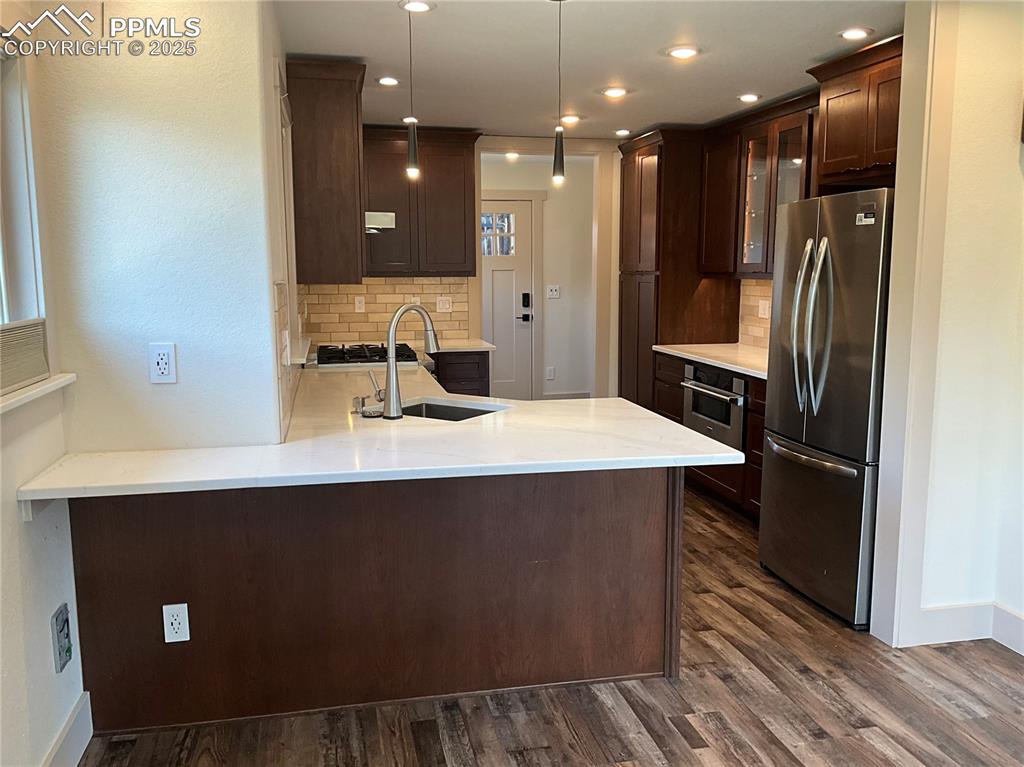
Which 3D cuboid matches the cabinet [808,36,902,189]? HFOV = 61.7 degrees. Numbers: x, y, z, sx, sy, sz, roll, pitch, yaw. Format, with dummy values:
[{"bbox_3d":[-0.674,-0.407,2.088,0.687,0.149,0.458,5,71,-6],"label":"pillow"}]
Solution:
[{"bbox_3d":[1.714,-1.117,3.595,0.600,0.500,0.790,-2,8,-12],"label":"cabinet"}]

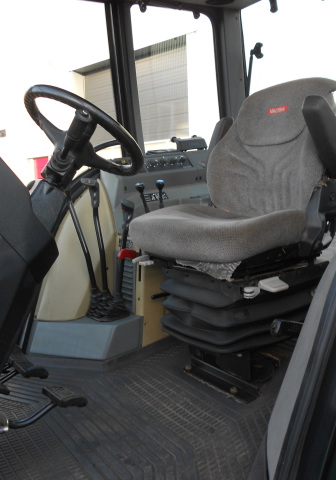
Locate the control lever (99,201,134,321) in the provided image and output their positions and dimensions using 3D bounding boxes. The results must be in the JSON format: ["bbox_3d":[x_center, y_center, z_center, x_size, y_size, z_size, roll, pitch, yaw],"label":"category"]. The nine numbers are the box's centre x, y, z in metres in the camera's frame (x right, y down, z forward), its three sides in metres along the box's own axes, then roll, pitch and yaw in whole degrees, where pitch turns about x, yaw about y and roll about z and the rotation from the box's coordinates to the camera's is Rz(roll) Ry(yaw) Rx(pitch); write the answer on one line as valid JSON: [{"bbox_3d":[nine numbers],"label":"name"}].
[{"bbox_3d":[-0.201,0.081,2.098,0.090,0.508,0.075,1,3,-33],"label":"control lever"}]

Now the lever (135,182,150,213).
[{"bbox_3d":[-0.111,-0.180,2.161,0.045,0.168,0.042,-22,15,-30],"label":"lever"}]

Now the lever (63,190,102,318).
[{"bbox_3d":[-0.340,0.057,1.994,0.075,0.575,0.070,-18,13,-31],"label":"lever"}]

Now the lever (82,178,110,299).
[{"bbox_3d":[-0.279,0.017,2.037,0.090,0.541,0.065,-10,10,-32],"label":"lever"}]

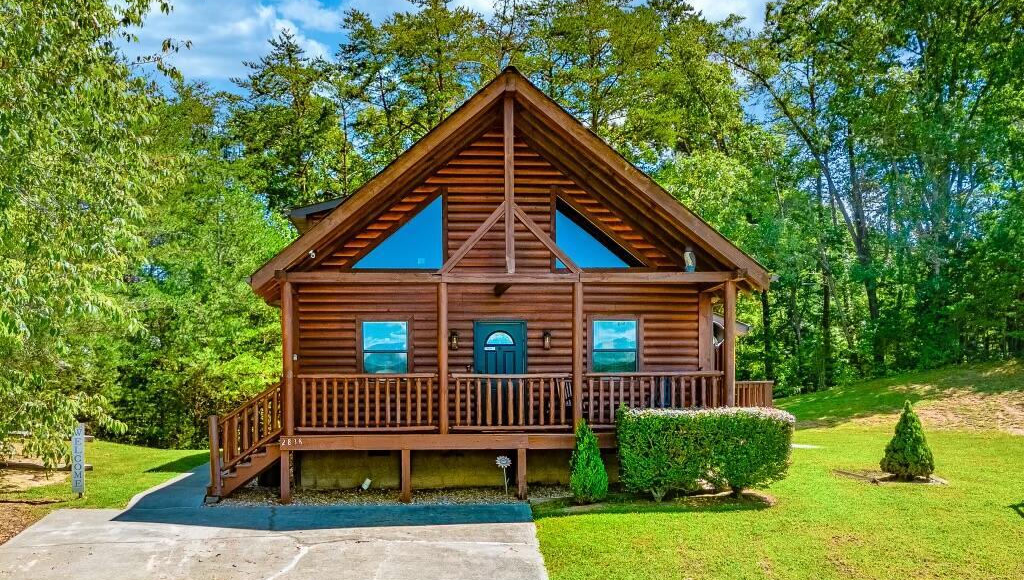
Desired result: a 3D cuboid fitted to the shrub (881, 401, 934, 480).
[{"bbox_3d":[7.450,2.820,13.400,1.020,1.480,1.020,0,-1,-4],"label":"shrub"}]

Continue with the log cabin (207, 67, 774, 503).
[{"bbox_3d":[-0.500,-0.150,17.700,10.200,7.550,11.000,0,-1,-4],"label":"log cabin"}]

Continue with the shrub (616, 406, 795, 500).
[{"bbox_3d":[3.080,2.720,11.650,2.700,1.460,1.200,0,-1,-4],"label":"shrub"}]

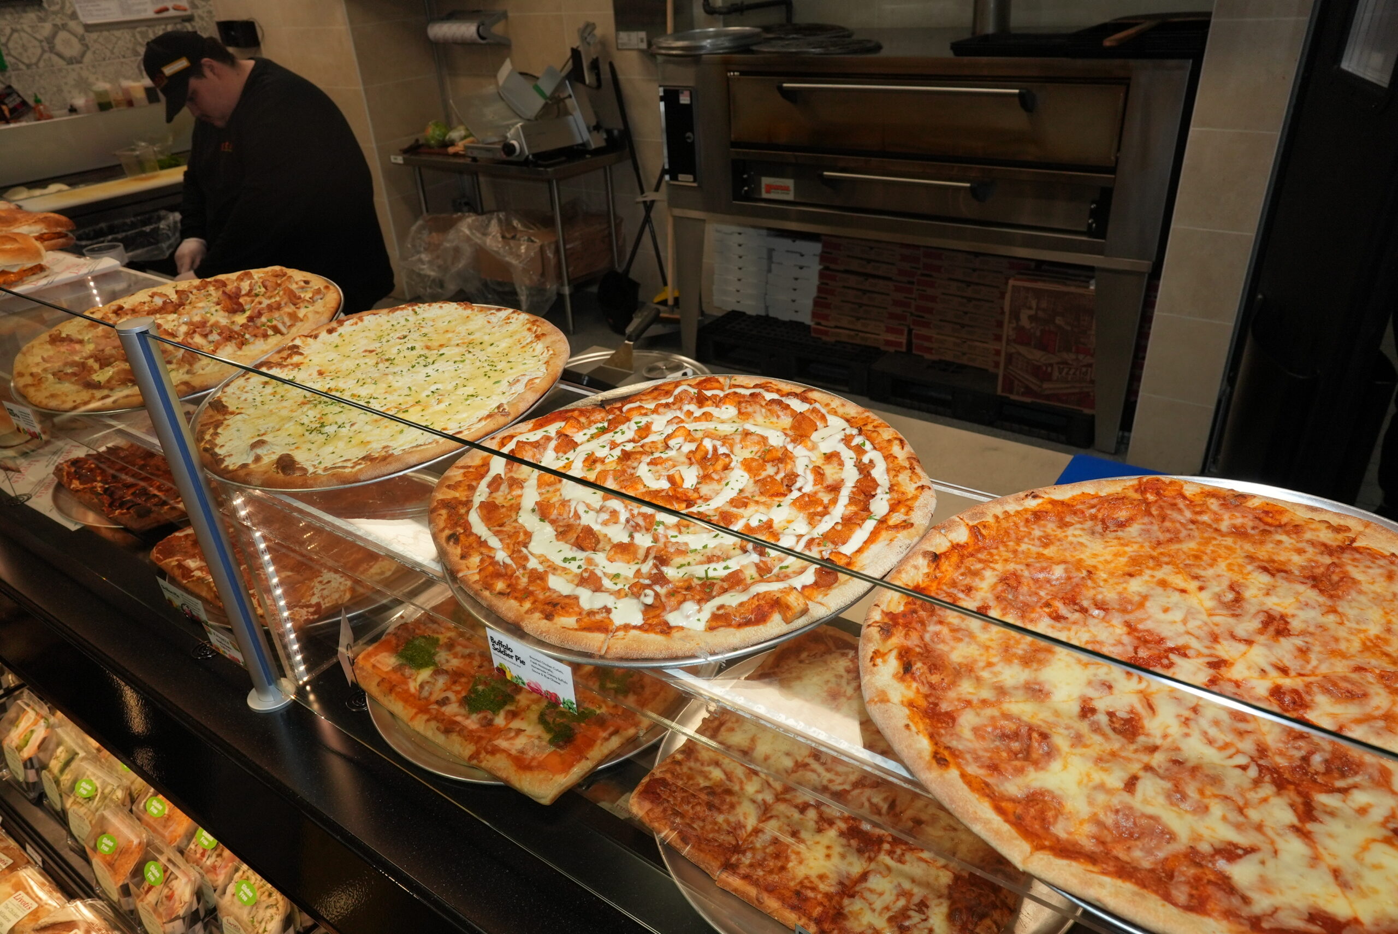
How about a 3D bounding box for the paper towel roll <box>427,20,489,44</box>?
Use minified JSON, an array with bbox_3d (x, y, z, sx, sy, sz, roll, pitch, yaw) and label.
[{"bbox_3d":[-1.338,-2.401,5.152,0.460,0.106,0.106,16,34,32],"label":"paper towel roll"}]

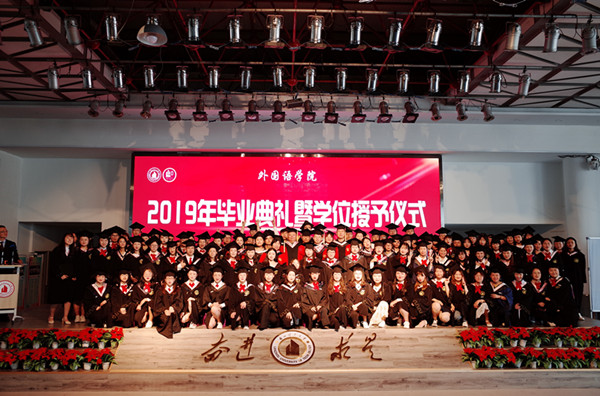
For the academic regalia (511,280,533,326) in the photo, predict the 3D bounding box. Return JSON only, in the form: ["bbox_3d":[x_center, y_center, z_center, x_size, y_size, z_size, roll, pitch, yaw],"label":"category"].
[{"bbox_3d":[4.195,1.978,8.797,0.460,0.806,0.500,-2,-6,16],"label":"academic regalia"}]

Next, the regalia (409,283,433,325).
[{"bbox_3d":[2.100,1.832,8.150,0.450,0.740,0.520,-1,-6,9],"label":"regalia"}]

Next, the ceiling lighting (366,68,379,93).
[{"bbox_3d":[1.432,-2.321,9.200,0.230,0.430,0.250,0,-6,0],"label":"ceiling lighting"}]

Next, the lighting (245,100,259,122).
[{"bbox_3d":[-0.987,-1.758,9.467,0.270,0.350,0.270,0,-6,0],"label":"lighting"}]

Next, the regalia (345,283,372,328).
[{"bbox_3d":[1.085,1.997,8.707,0.500,0.803,0.500,0,-6,3],"label":"regalia"}]

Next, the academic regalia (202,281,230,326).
[{"bbox_3d":[-1.540,1.943,8.637,0.510,0.799,0.500,1,-6,-8],"label":"academic regalia"}]

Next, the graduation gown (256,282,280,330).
[{"bbox_3d":[-0.579,1.923,8.563,0.422,0.813,0.600,1,-6,-4],"label":"graduation gown"}]

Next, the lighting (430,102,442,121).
[{"bbox_3d":[2.698,-1.710,9.194,0.200,0.330,0.260,0,-6,-2],"label":"lighting"}]

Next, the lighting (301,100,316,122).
[{"bbox_3d":[0.226,-2.331,12.559,0.400,0.500,0.420,0,-6,-2],"label":"lighting"}]

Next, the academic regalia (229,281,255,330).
[{"bbox_3d":[-1.000,1.872,8.174,0.470,0.760,0.550,0,-6,-4],"label":"academic regalia"}]

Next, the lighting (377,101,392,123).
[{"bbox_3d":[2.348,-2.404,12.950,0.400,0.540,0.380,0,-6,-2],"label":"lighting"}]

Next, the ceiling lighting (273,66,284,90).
[{"bbox_3d":[-0.423,-2.360,9.200,0.230,0.430,0.250,0,-6,0],"label":"ceiling lighting"}]

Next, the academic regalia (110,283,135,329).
[{"bbox_3d":[-3.080,1.857,8.102,0.420,0.760,0.520,1,-6,-9],"label":"academic regalia"}]

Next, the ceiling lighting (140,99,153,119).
[{"bbox_3d":[-4.092,-2.385,12.411,0.310,0.450,0.340,0,-6,-2],"label":"ceiling lighting"}]

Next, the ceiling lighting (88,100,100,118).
[{"bbox_3d":[-4.106,-1.767,9.299,0.200,0.330,0.220,-1,-6,9],"label":"ceiling lighting"}]

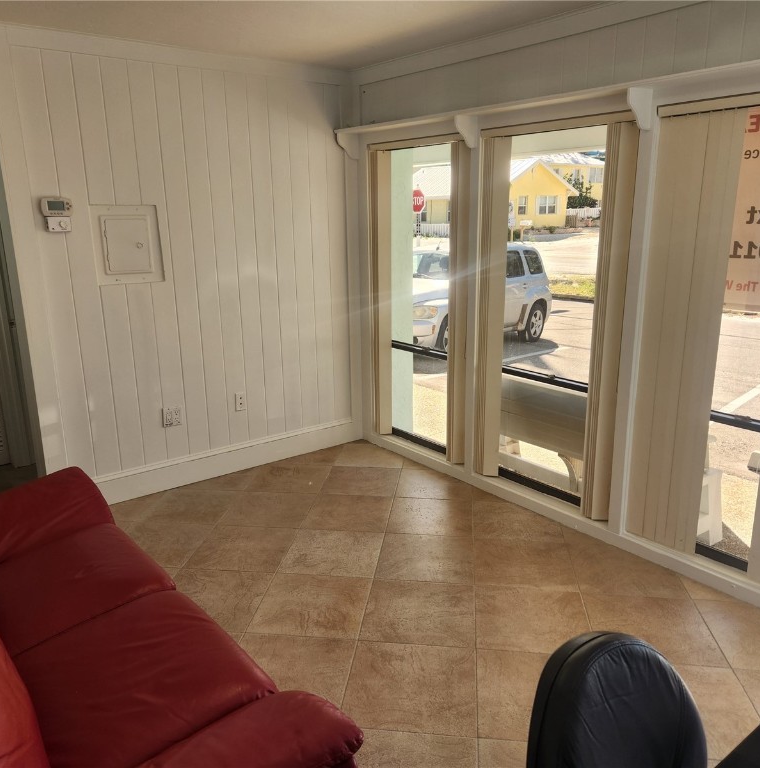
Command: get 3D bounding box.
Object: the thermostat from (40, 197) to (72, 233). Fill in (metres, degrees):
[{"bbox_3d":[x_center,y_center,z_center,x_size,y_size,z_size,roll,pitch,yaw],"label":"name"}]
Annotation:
[{"bbox_3d":[-1.644,-0.860,3.460,0.143,0.168,0.035,-12,18,-36],"label":"thermostat"}]

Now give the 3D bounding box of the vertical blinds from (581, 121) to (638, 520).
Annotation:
[{"bbox_3d":[1.091,-0.237,3.240,0.078,1.893,0.135,-12,18,-36],"label":"vertical blinds"}]

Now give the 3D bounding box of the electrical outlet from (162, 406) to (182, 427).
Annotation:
[{"bbox_3d":[-1.239,0.196,4.060,0.115,0.116,0.015,-12,18,-36],"label":"electrical outlet"}]

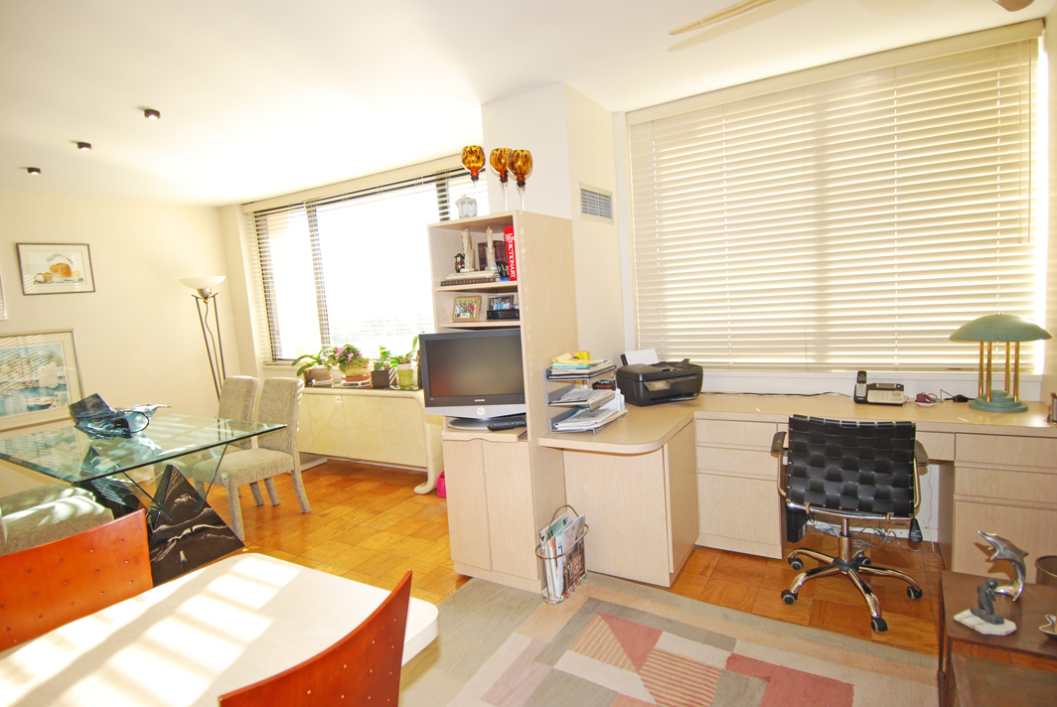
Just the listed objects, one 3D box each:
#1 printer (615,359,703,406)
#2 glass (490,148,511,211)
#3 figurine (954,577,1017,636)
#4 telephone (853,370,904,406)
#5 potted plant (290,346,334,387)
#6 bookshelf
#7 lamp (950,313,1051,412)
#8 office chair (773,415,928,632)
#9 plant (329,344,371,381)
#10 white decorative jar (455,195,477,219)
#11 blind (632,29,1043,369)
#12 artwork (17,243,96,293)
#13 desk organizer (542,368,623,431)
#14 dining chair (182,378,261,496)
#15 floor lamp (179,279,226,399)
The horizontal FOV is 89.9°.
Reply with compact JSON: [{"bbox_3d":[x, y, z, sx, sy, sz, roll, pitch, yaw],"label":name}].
[{"bbox_3d":[0.789,0.172,3.176,0.431,0.198,0.340,-5,6,-16],"label":"printer"},{"bbox_3d":[-0.122,-0.851,2.675,0.120,0.361,0.120,-4,7,0],"label":"glass"},{"bbox_3d":[1.252,0.688,1.446,0.108,0.125,0.105,-6,7,-17],"label":"figurine"},{"bbox_3d":[1.799,0.179,2.725,0.198,0.152,0.142,0,7,30],"label":"telephone"},{"bbox_3d":[-1.916,0.101,4.671,0.335,0.304,0.284,0,7,30],"label":"potted plant"},{"bbox_3d":[-0.070,0.224,2.856,0.520,1.815,0.615,0,8,30],"label":"bookshelf"},{"bbox_3d":[2.180,0.036,2.452,0.360,0.446,0.360,0,7,30],"label":"lamp"},{"bbox_3d":[1.428,0.652,2.368,0.585,0.876,0.610,0,8,32],"label":"office chair"},{"bbox_3d":[-1.502,0.079,4.432,0.325,0.304,0.304,0,7,30],"label":"plant"},{"bbox_3d":[-0.299,-0.714,2.600,0.108,0.132,0.085,0,8,30],"label":"white decorative jar"},{"bbox_3d":[1.499,-0.676,2.878,1.927,1.542,0.071,0,7,30],"label":"blind"},{"bbox_3d":[-3.984,-0.716,4.486,0.025,0.415,0.485,0,8,32],"label":"artwork"},{"bbox_3d":[0.282,0.216,2.701,0.235,0.310,0.350,0,8,29],"label":"desk organizer"},{"bbox_3d":[-2.273,0.682,3.793,0.456,0.943,0.588,0,7,30],"label":"dining chair"},{"bbox_3d":[-2.825,0.204,4.774,0.426,1.755,0.426,0,7,30],"label":"floor lamp"}]

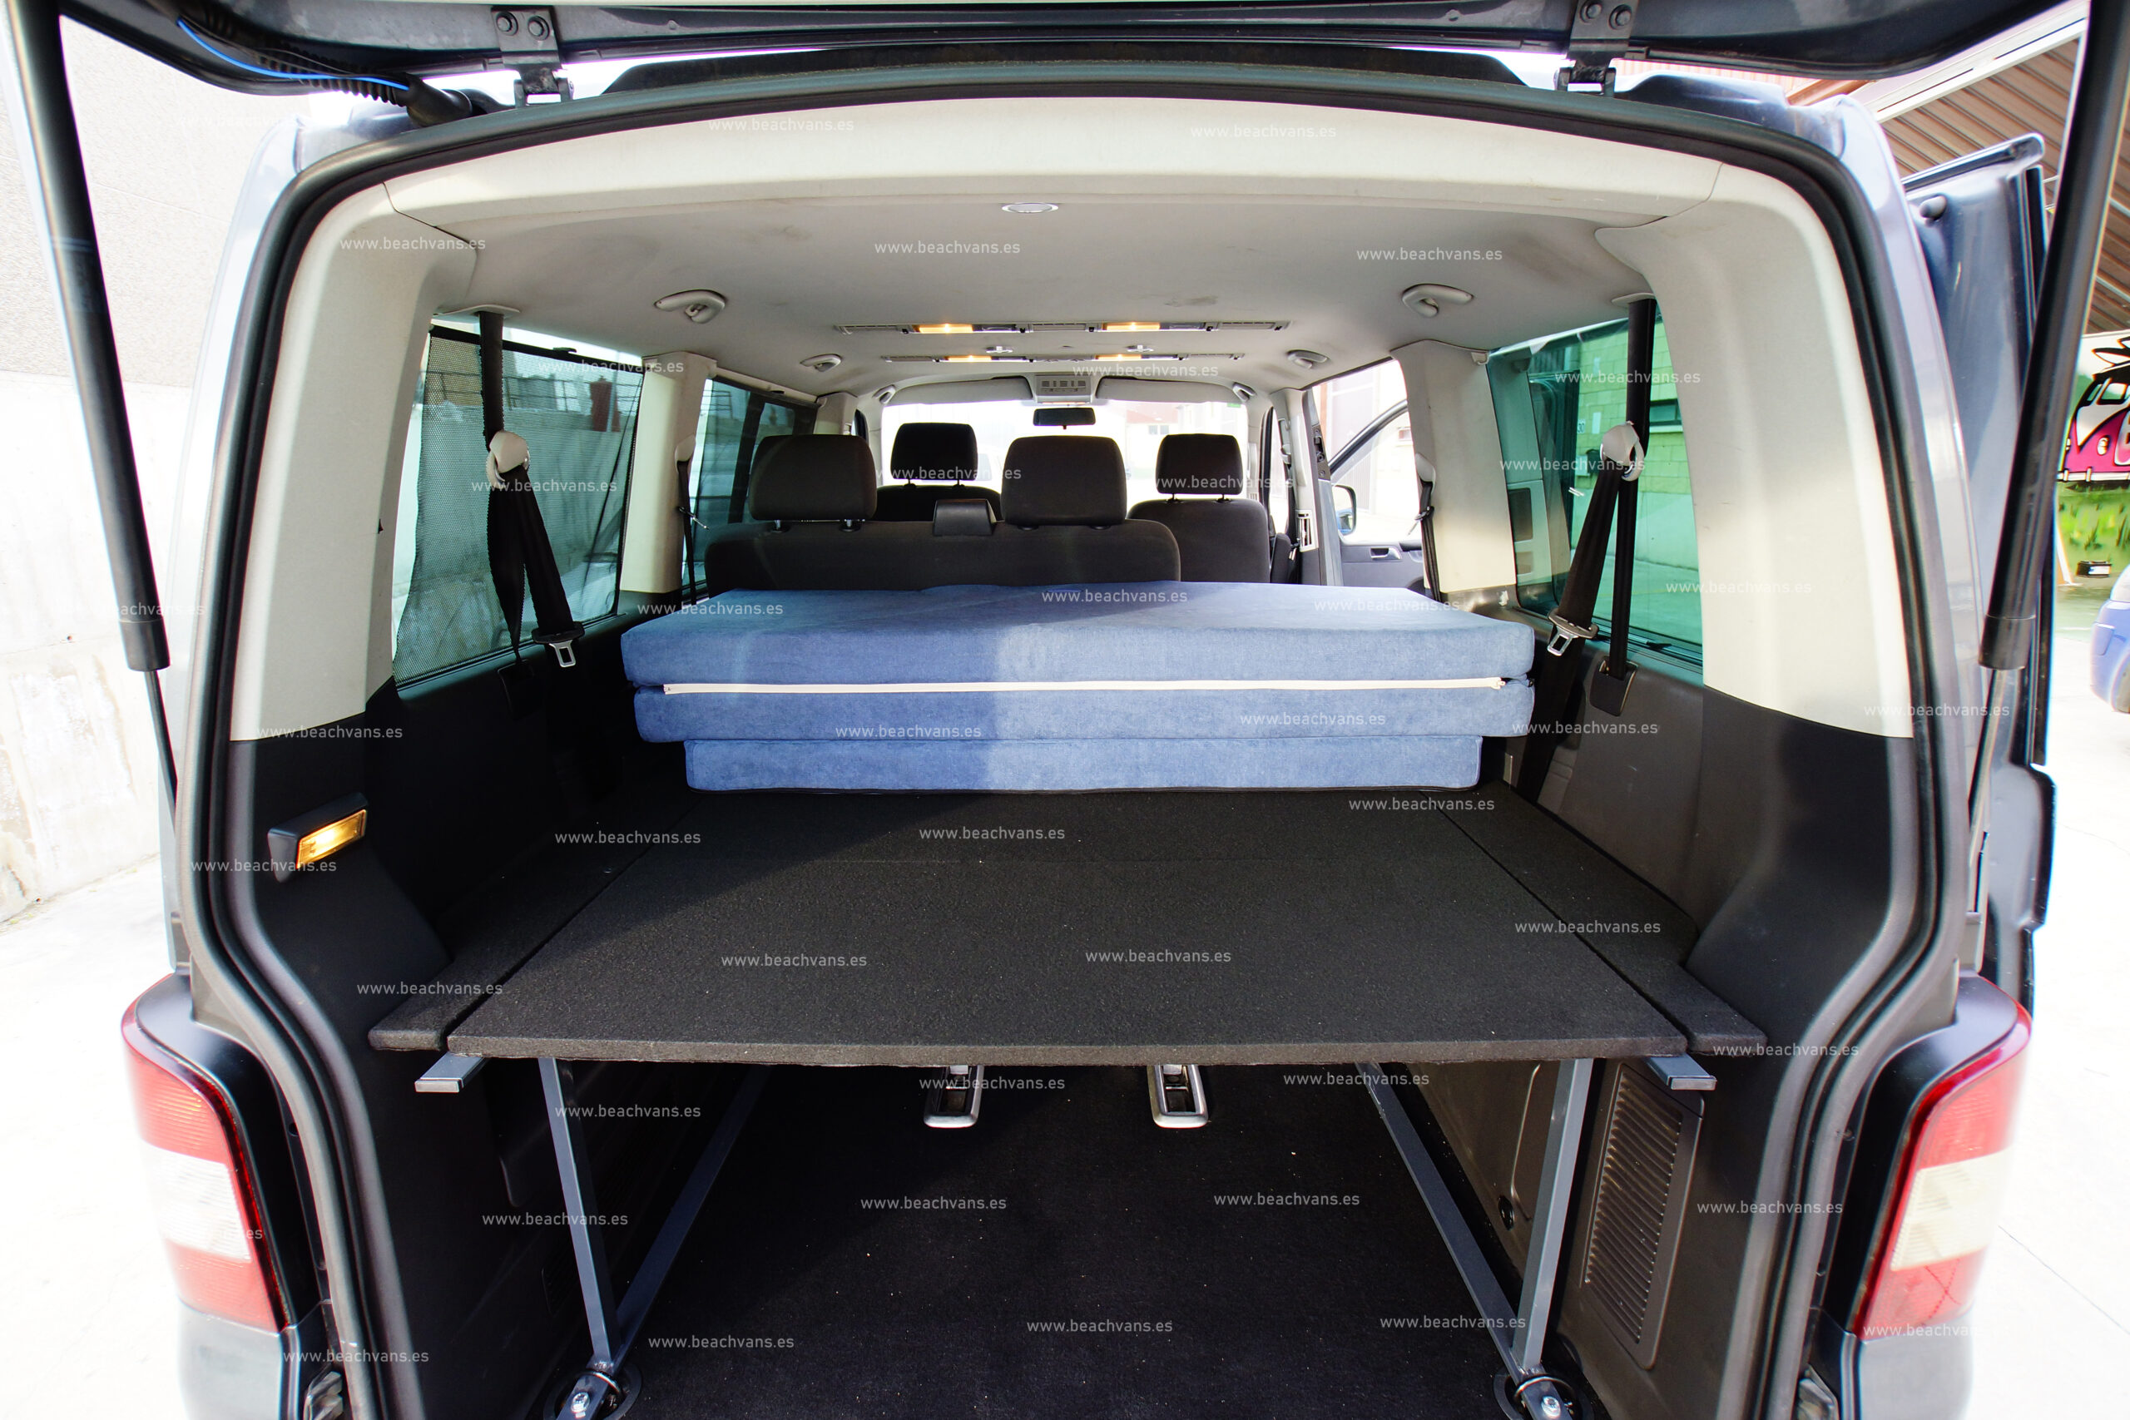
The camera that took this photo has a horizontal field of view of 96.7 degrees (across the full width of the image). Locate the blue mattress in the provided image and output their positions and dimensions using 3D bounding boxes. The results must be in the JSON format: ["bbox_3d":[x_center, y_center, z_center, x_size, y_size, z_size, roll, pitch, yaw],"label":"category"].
[{"bbox_3d":[0.026,-0.069,1.893,1.540,0.295,0.570,0,15,0],"label":"blue mattress"}]

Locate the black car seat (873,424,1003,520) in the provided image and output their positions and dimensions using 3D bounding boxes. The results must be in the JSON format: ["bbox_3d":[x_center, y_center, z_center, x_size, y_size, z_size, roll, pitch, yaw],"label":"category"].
[{"bbox_3d":[-0.454,-0.529,3.663,0.520,1.100,0.700,0,15,0],"label":"black car seat"}]

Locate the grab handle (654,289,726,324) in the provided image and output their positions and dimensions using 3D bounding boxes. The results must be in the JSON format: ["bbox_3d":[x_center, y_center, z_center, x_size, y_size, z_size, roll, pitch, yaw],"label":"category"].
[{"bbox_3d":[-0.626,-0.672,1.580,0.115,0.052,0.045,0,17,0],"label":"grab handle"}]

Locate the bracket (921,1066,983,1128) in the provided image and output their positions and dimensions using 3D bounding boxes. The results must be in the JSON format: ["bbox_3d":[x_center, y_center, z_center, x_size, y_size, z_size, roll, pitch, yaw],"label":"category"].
[{"bbox_3d":[-0.185,0.632,1.630,0.088,0.025,0.220,0,15,0],"label":"bracket"}]

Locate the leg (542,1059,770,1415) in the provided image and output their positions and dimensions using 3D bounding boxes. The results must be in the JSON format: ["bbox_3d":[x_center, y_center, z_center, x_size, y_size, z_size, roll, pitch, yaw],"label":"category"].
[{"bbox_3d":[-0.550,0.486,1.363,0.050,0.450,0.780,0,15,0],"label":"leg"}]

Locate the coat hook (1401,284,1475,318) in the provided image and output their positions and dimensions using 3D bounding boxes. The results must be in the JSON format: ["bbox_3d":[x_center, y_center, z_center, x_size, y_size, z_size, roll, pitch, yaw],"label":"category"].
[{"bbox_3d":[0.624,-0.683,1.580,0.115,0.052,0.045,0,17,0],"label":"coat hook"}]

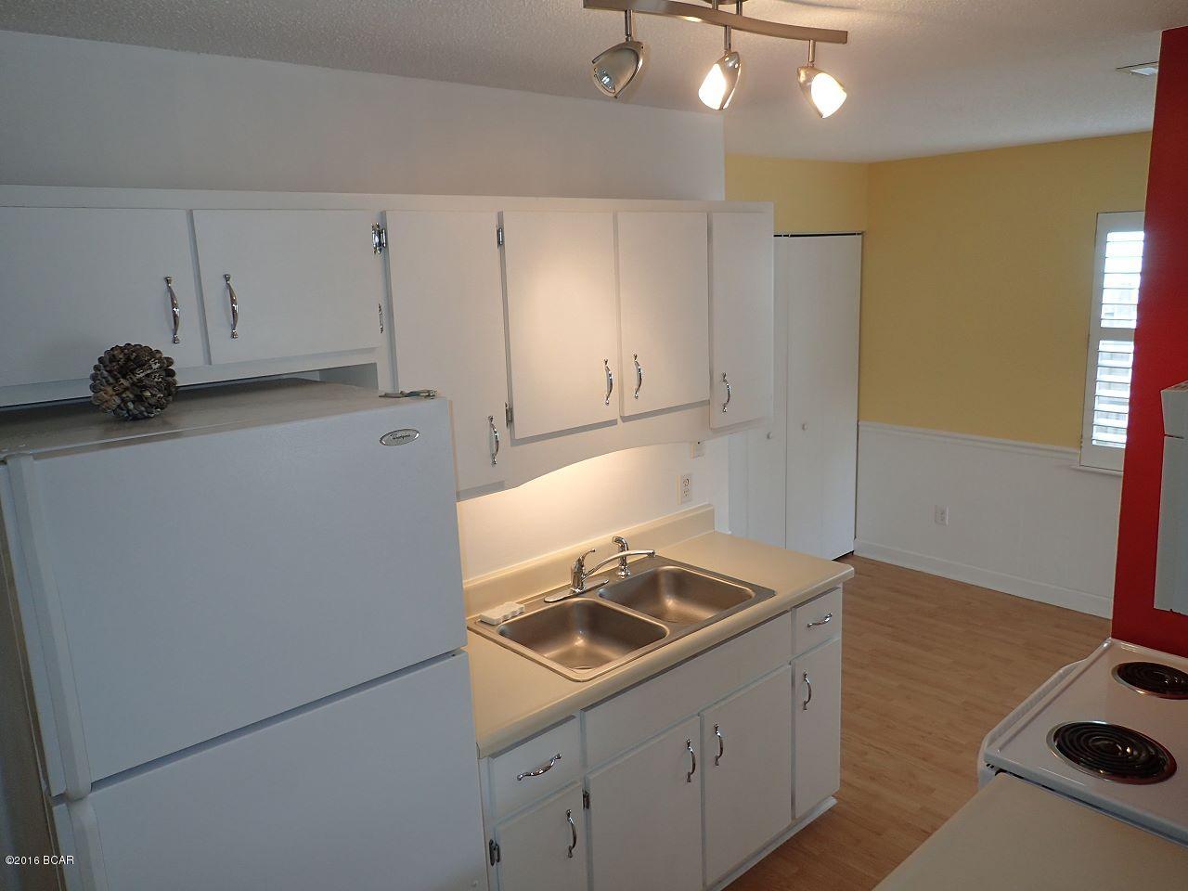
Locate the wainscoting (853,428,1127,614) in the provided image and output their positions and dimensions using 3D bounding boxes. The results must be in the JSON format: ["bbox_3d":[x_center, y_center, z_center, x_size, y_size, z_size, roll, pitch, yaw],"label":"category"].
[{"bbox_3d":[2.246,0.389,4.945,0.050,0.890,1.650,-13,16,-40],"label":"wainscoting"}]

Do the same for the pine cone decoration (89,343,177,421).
[{"bbox_3d":[-0.834,-0.115,1.558,0.139,0.139,0.139,-13,16,-40],"label":"pine cone decoration"}]

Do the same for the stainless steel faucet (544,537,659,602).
[{"bbox_3d":[0.025,0.417,2.828,0.340,0.138,0.225,-13,16,-40],"label":"stainless steel faucet"}]

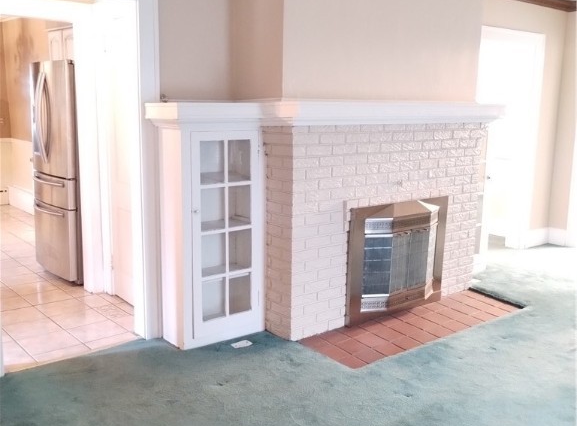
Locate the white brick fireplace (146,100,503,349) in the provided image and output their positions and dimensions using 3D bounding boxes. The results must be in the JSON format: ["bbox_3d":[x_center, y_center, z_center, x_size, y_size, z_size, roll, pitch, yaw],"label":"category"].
[{"bbox_3d":[0.533,-0.033,4.387,2.978,1.457,0.674,-7,13,-39],"label":"white brick fireplace"}]

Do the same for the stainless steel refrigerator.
[{"bbox_3d":[-1.687,-0.377,5.303,0.800,1.770,0.860,-7,13,-39],"label":"stainless steel refrigerator"}]

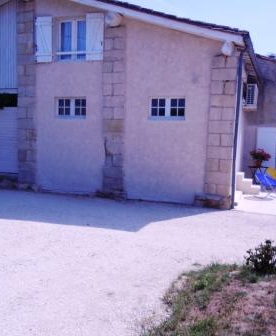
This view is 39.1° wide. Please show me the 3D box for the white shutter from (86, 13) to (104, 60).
[{"bbox_3d":[-1.194,-3.652,10.848,0.537,1.282,0.050,3,6,20],"label":"white shutter"}]

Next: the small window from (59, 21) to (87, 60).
[{"bbox_3d":[-1.913,-3.786,11.549,1.020,1.200,0.090,4,6,22],"label":"small window"}]

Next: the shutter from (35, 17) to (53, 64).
[{"bbox_3d":[-2.811,-3.851,11.673,0.570,1.340,0.050,4,6,22],"label":"shutter"}]

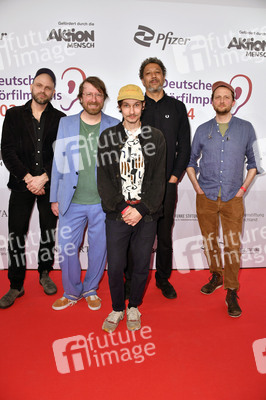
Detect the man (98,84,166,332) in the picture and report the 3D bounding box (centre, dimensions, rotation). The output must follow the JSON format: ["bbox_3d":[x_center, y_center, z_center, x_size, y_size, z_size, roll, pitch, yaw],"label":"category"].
[{"bbox_3d":[-0.005,0.072,2.213,0.500,1.693,0.400,2,11,4],"label":"man"}]

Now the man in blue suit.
[{"bbox_3d":[-0.376,-0.030,2.458,0.580,1.786,0.360,0,11,-6],"label":"man in blue suit"}]

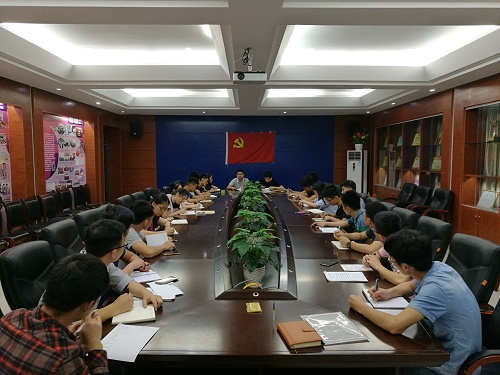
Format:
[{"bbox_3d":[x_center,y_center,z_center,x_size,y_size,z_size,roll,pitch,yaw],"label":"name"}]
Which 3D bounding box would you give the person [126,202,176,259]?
[{"bbox_3d":[-0.995,0.703,3.487,0.720,1.180,0.550,-1,4,-12],"label":"person"}]

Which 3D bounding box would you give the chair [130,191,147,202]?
[{"bbox_3d":[-1.291,0.614,5.634,0.650,1.060,0.620,0,5,-1],"label":"chair"}]

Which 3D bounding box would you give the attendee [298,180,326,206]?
[{"bbox_3d":[1.172,0.482,6.459,0.720,1.180,0.520,0,4,0],"label":"attendee"}]

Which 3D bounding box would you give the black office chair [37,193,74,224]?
[{"bbox_3d":[-3.350,0.585,6.898,0.580,0.910,0.570,0,4,0],"label":"black office chair"}]

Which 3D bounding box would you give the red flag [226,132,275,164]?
[{"bbox_3d":[0.021,-1.160,11.545,1.440,0.960,0.040,0,5,-1],"label":"red flag"}]

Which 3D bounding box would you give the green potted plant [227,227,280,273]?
[{"bbox_3d":[0.031,0.452,2.545,0.360,0.390,0.360,0,5,-1],"label":"green potted plant"}]

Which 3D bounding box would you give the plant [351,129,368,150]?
[{"bbox_3d":[3.073,-1.327,10.965,0.420,0.560,0.420,4,6,44],"label":"plant"}]

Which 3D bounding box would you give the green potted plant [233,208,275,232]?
[{"bbox_3d":[0.035,0.400,3.389,0.360,0.400,0.360,0,4,0],"label":"green potted plant"}]

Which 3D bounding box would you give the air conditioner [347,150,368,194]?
[{"bbox_3d":[3.023,-0.191,11.056,0.500,1.720,0.320,4,6,44],"label":"air conditioner"}]

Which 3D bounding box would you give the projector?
[{"bbox_3d":[-0.002,-1.220,4.341,0.370,0.125,0.290,0,4,0],"label":"projector"}]

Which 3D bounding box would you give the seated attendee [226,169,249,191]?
[{"bbox_3d":[-0.282,0.225,8.894,0.560,1.240,0.800,0,5,-1],"label":"seated attendee"}]

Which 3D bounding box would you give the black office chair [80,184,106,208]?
[{"bbox_3d":[-3.437,0.467,8.493,0.580,0.910,0.570,0,4,0],"label":"black office chair"}]

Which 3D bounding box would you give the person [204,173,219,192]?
[{"bbox_3d":[-0.914,0.312,8.192,0.750,1.180,0.500,0,5,2],"label":"person"}]

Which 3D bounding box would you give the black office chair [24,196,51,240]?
[{"bbox_3d":[-3.327,0.626,6.349,0.580,0.910,0.570,0,4,0],"label":"black office chair"}]

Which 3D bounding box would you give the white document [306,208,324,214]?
[{"bbox_3d":[0.975,0.356,5.797,0.290,0.020,0.240,0,4,0],"label":"white document"}]

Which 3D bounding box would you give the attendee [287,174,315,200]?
[{"bbox_3d":[1.068,0.398,7.455,0.720,1.200,0.520,0,4,0],"label":"attendee"}]

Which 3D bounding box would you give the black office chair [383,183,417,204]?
[{"bbox_3d":[3.135,0.445,8.169,0.640,1.000,0.600,-1,4,-10],"label":"black office chair"}]

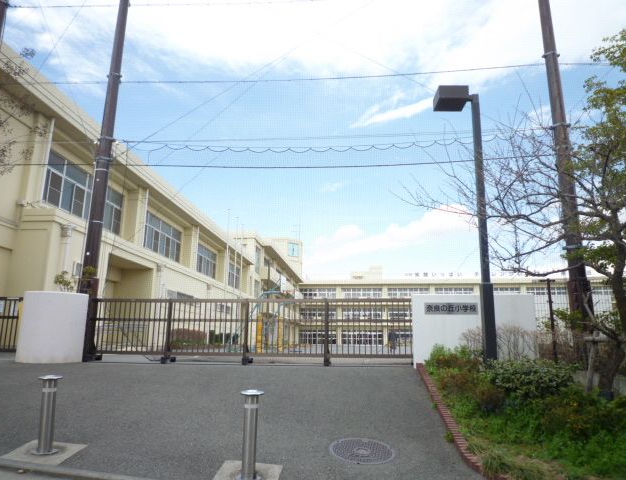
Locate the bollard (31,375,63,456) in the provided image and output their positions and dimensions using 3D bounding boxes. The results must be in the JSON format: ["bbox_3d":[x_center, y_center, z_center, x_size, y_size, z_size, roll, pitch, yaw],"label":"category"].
[{"bbox_3d":[-2.792,1.852,4.907,0.235,0.770,0.235,1,-13,0],"label":"bollard"}]

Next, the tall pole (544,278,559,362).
[{"bbox_3d":[5.168,1.737,9.973,0.080,1.850,0.080,-1,-13,5],"label":"tall pole"}]

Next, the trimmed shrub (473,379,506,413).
[{"bbox_3d":[2.549,2.246,6.675,0.460,0.480,0.450,1,-13,0],"label":"trimmed shrub"}]

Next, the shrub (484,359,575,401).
[{"bbox_3d":[3.578,2.305,7.638,1.450,0.680,1.100,1,-13,0],"label":"shrub"}]

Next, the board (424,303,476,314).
[{"bbox_3d":[2.903,1.446,9.675,1.120,0.250,0.030,-1,-13,5],"label":"board"}]

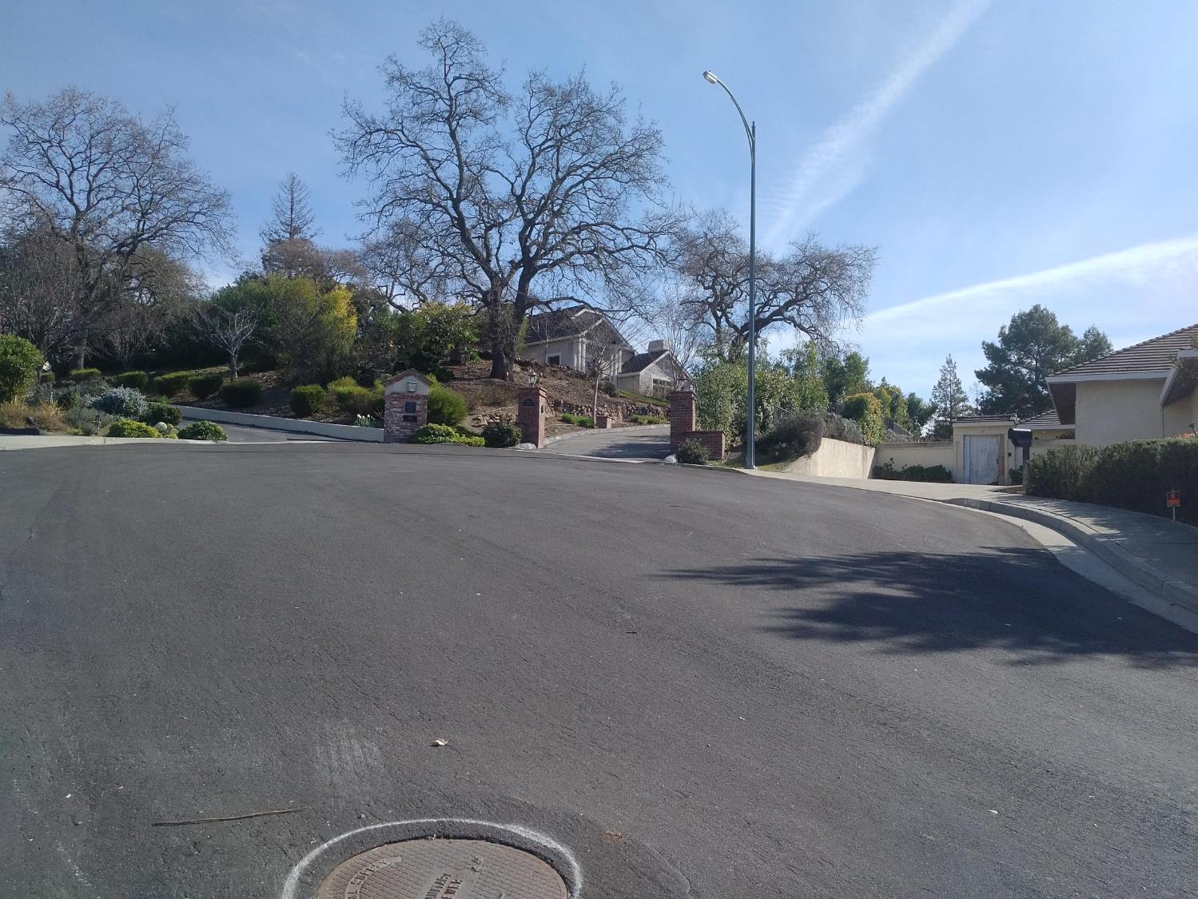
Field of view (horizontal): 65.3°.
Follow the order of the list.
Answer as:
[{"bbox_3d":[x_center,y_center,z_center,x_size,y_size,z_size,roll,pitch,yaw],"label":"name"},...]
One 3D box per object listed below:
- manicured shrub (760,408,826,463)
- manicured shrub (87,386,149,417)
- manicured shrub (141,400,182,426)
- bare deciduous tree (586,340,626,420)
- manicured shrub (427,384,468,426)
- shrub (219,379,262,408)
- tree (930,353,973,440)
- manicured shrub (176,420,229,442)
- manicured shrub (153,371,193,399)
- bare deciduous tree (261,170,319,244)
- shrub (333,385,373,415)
[{"bbox_3d":[5.618,-0.383,27.300,1.850,1.500,1.700,0,-2,12],"label":"manicured shrub"},{"bbox_3d":[-11.581,-1.149,22.500,1.380,0.780,1.250,2,-2,-30],"label":"manicured shrub"},{"bbox_3d":[-10.885,-0.886,23.300,1.000,0.650,0.950,1,-2,-22],"label":"manicured shrub"},{"bbox_3d":[0.217,-2.203,31.000,1.310,2.800,1.300,1,0,0],"label":"bare deciduous tree"},{"bbox_3d":[-4.425,-1.256,26.700,1.300,1.250,1.250,1,-2,-12],"label":"manicured shrub"},{"bbox_3d":[-10.931,-1.697,28.500,1.270,0.920,1.250,1,0,0],"label":"shrub"},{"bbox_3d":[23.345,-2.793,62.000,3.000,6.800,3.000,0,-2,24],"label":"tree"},{"bbox_3d":[-7.973,-0.367,18.800,1.000,0.440,0.900,1,-2,-20],"label":"manicured shrub"},{"bbox_3d":[-13.290,-2.031,29.200,1.200,0.830,1.100,1,-2,-22],"label":"manicured shrub"},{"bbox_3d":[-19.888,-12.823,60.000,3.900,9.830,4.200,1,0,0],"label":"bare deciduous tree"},{"bbox_3d":[-7.255,-1.464,27.600,1.200,0.950,1.150,1,-2,-16],"label":"shrub"}]

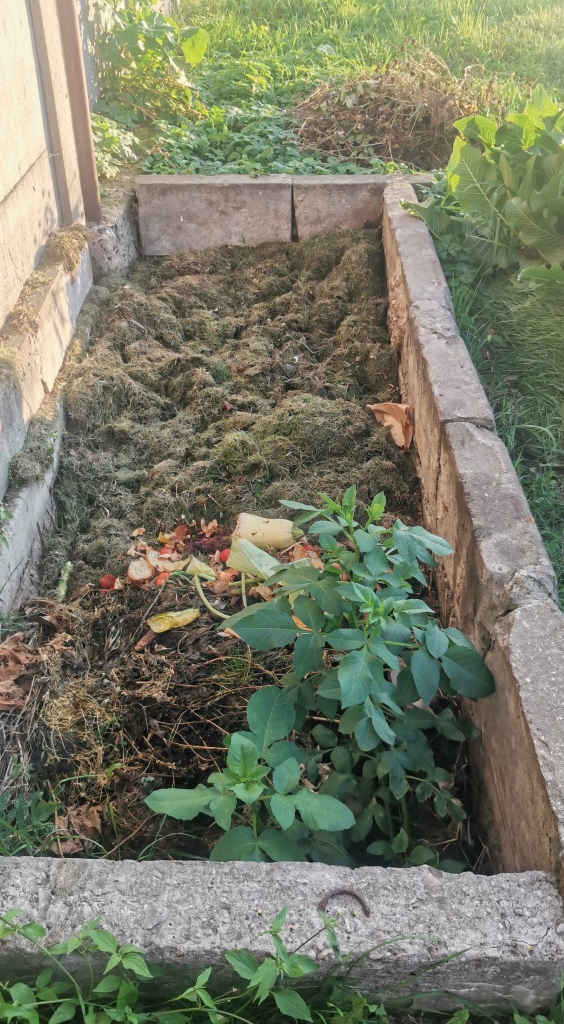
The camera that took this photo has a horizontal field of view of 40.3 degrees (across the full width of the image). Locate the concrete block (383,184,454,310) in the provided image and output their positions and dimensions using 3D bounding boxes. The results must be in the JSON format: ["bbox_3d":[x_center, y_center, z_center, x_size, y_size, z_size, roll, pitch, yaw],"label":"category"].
[{"bbox_3d":[0.546,-1.019,3.332,0.150,0.340,1.180,1,40,-1],"label":"concrete block"}]

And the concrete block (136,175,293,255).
[{"bbox_3d":[-0.325,-1.482,3.854,0.740,0.350,0.140,-2,40,-4],"label":"concrete block"}]

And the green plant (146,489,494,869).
[{"bbox_3d":[0.082,0.402,1.615,0.600,0.560,0.640,1,40,-1],"label":"green plant"}]

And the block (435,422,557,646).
[{"bbox_3d":[0.531,0.088,2.030,0.150,0.340,0.690,1,40,-1],"label":"block"}]

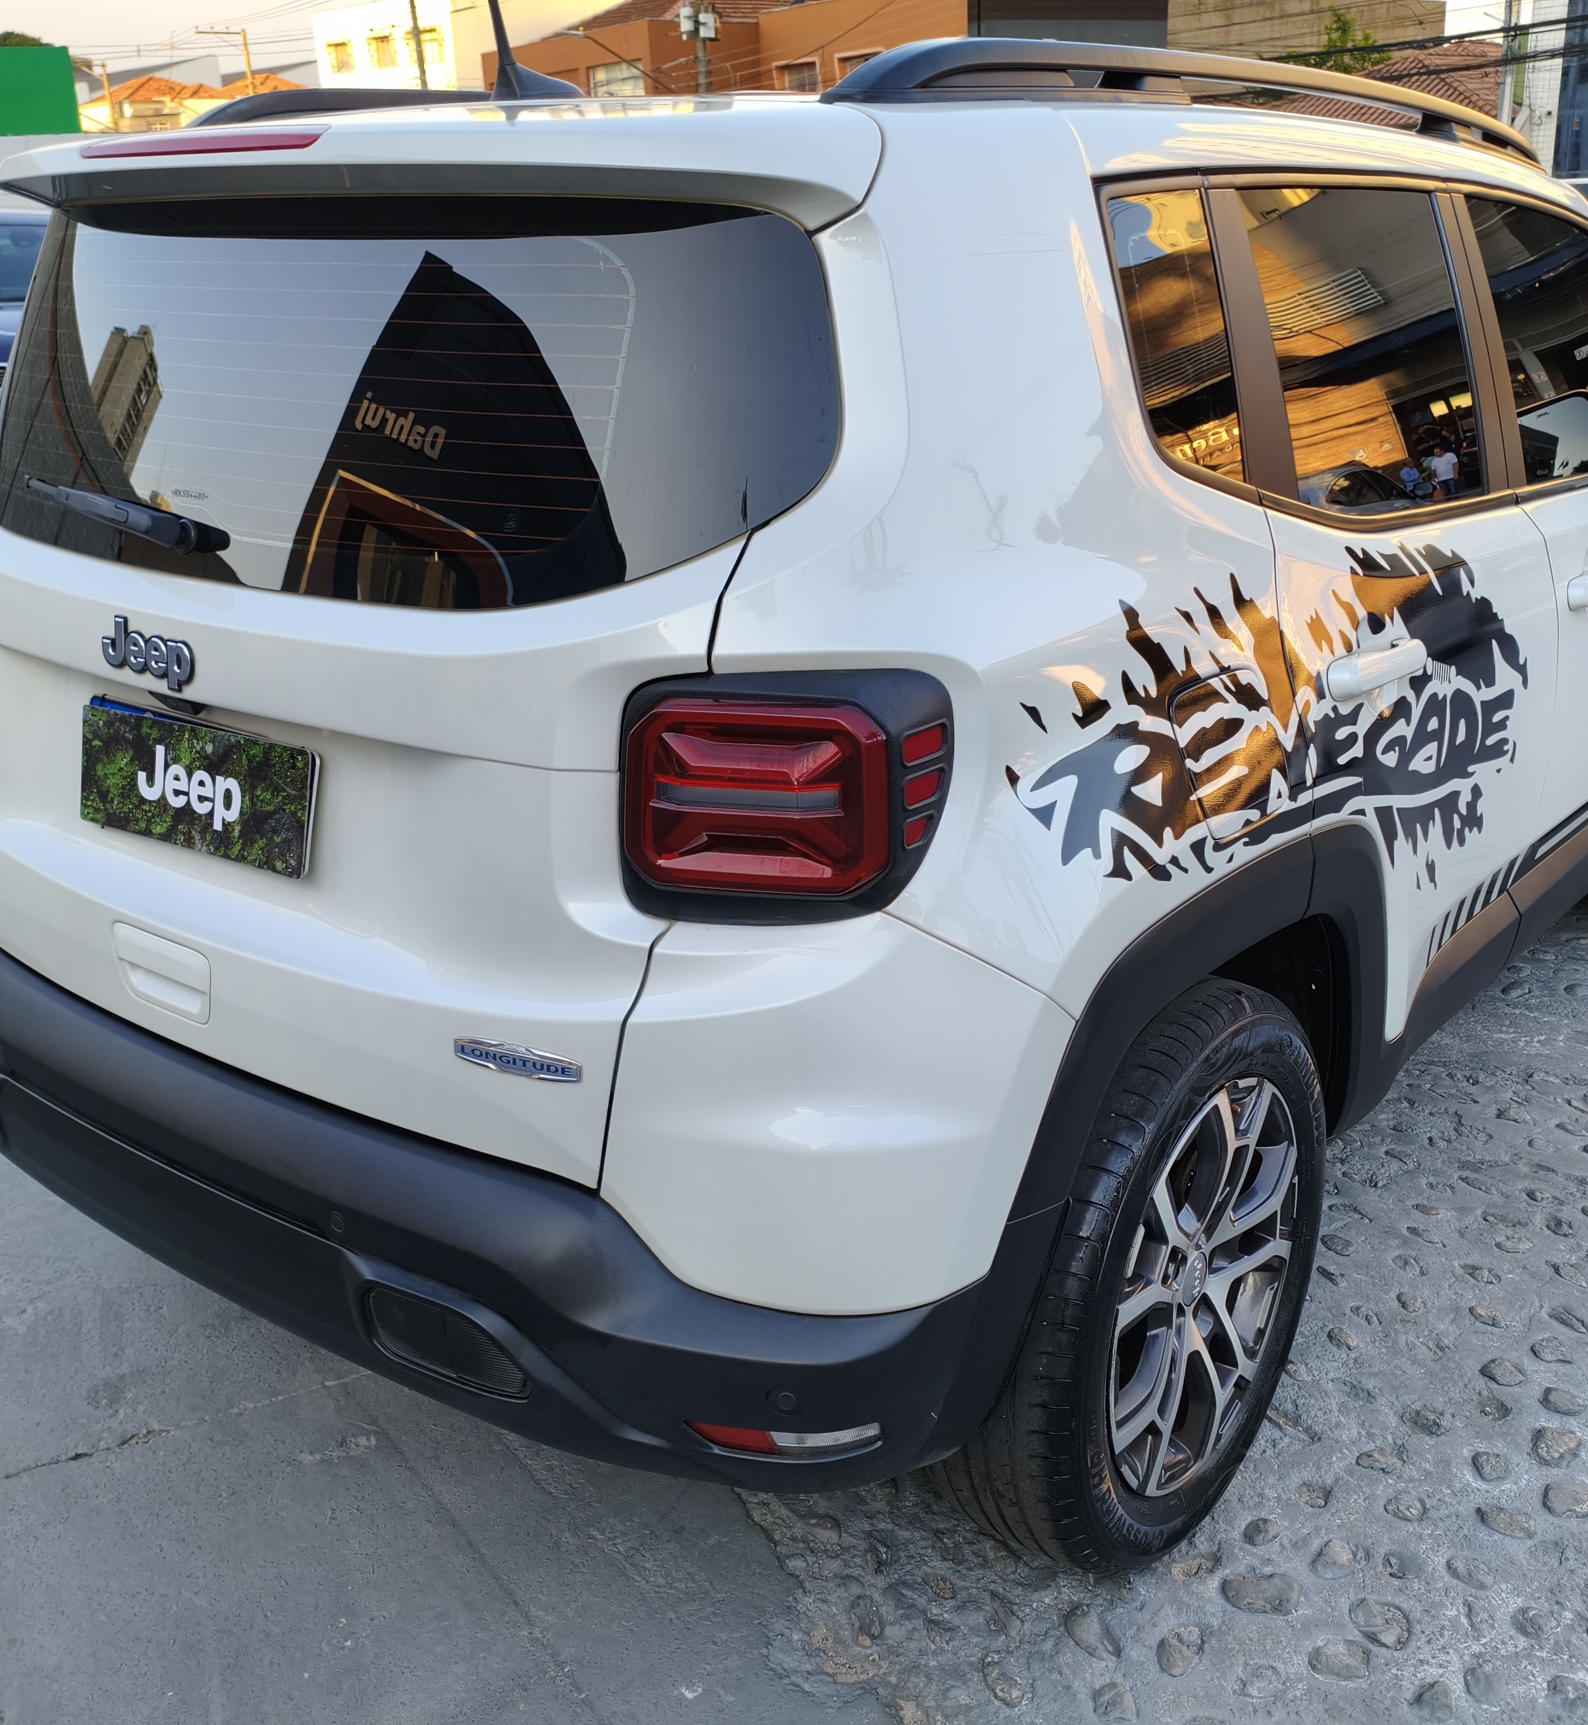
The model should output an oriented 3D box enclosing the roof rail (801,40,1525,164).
[{"bbox_3d":[0.676,-1.003,2.310,0.065,0.100,2.060,13,23,37],"label":"roof rail"}]

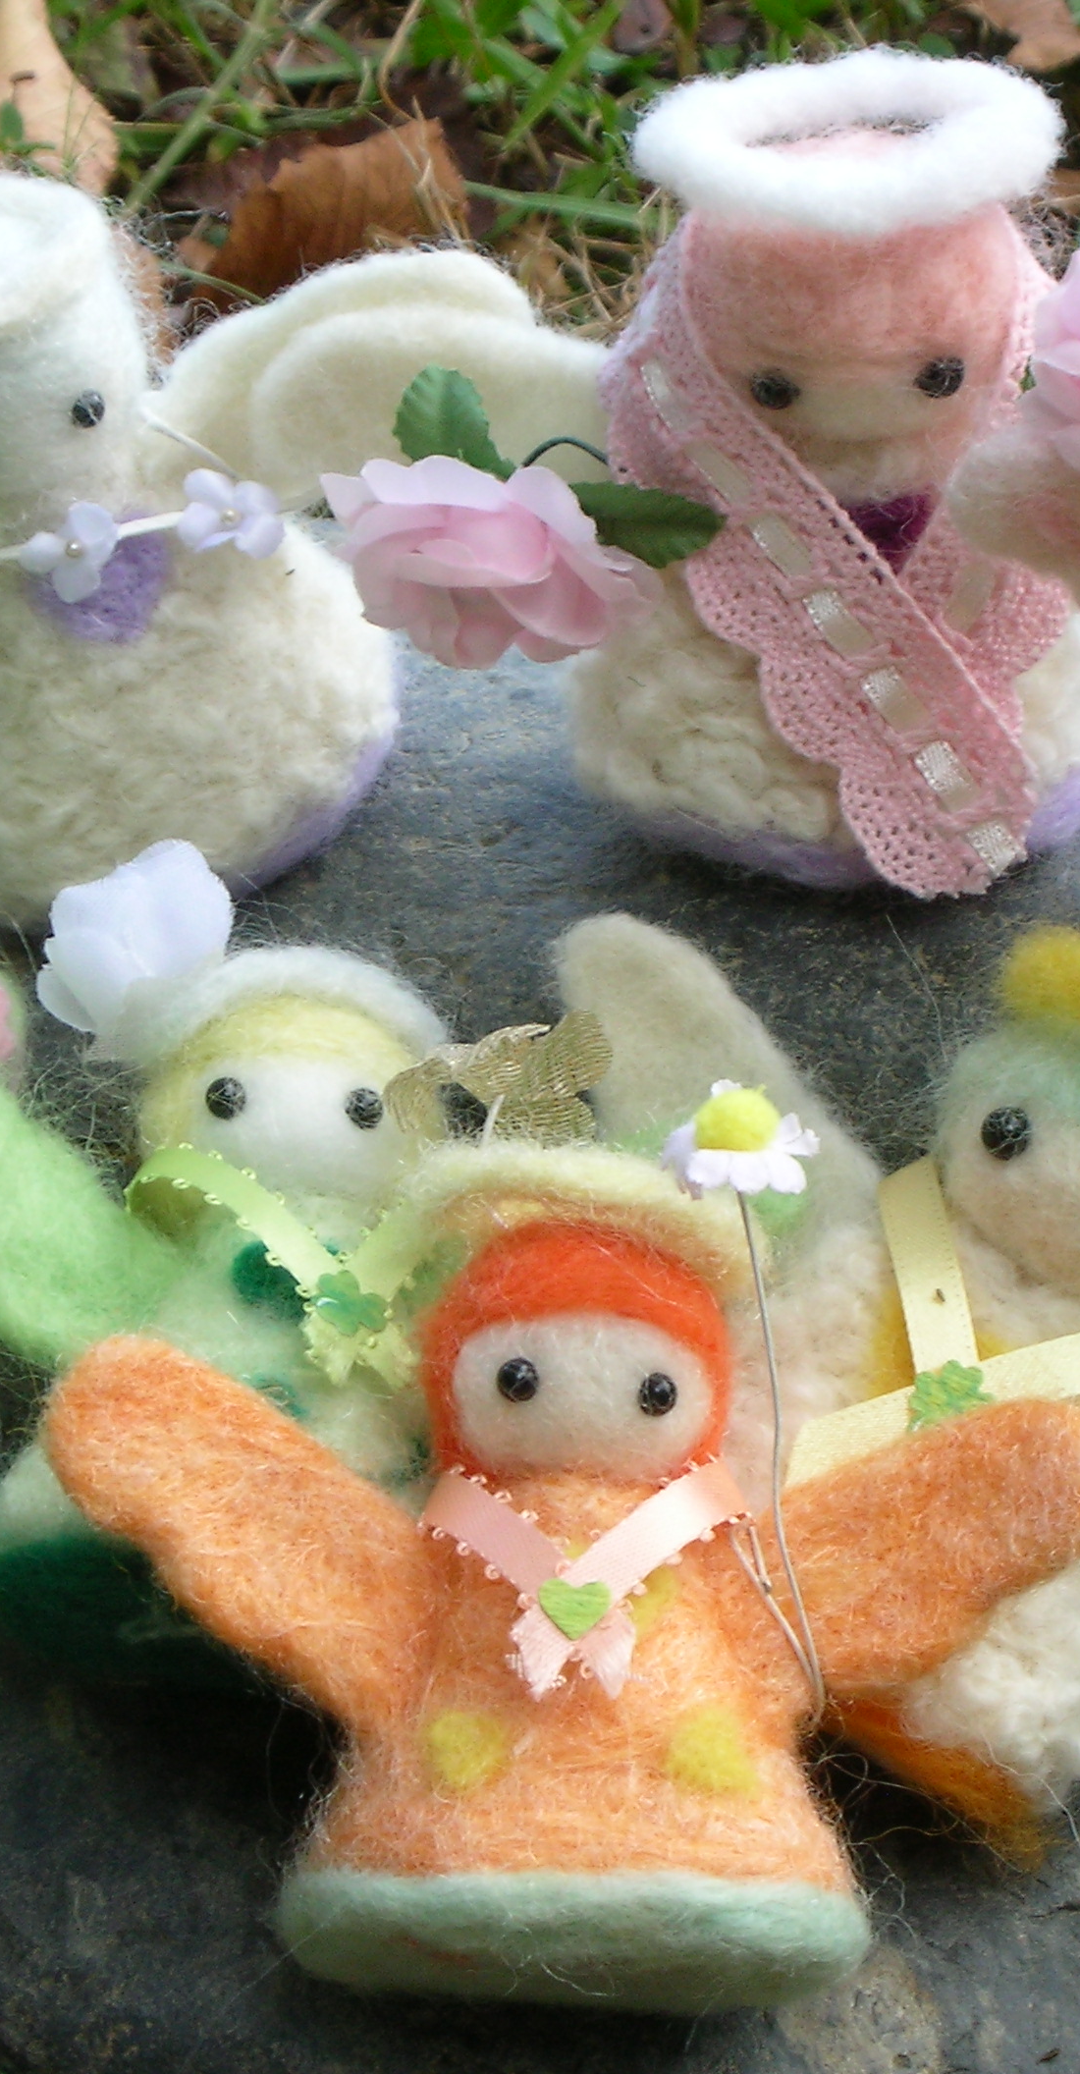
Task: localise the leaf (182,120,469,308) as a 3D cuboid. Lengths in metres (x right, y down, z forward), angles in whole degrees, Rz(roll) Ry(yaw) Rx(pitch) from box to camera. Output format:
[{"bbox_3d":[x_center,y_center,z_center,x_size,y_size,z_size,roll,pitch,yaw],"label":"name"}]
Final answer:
[{"bbox_3d":[-0.032,-0.120,1.020,0.047,0.023,0.031,-1,35,-2],"label":"leaf"}]

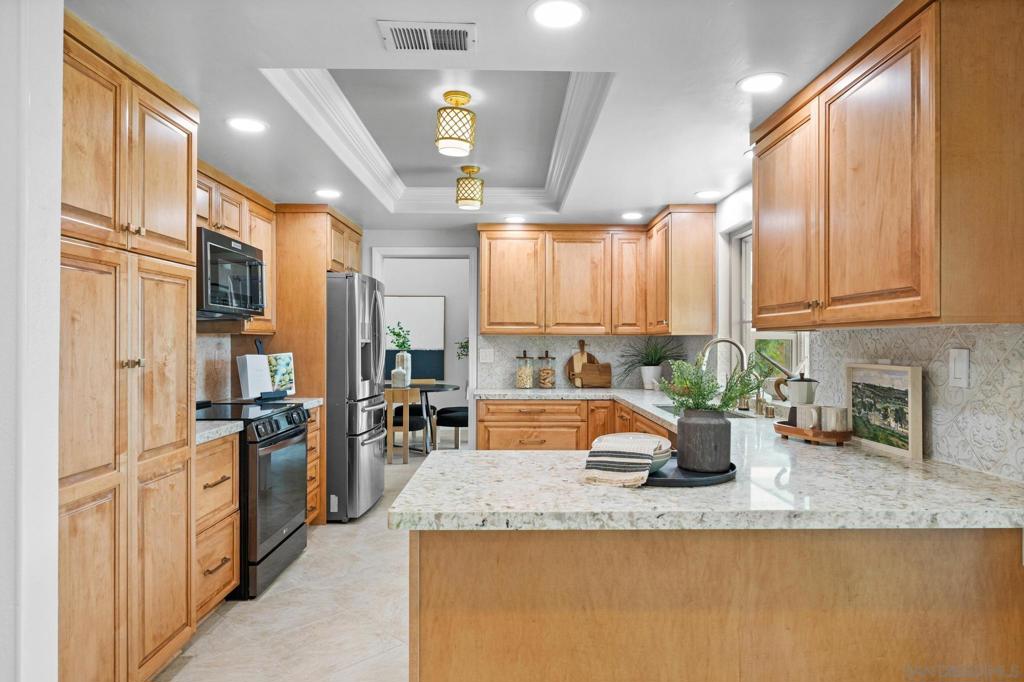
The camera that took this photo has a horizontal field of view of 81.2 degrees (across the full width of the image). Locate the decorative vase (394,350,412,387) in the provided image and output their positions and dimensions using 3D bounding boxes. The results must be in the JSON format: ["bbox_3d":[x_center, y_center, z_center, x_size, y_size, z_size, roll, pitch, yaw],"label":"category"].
[{"bbox_3d":[-1.345,0.346,7.430,0.200,0.445,0.200,0,0,0],"label":"decorative vase"}]

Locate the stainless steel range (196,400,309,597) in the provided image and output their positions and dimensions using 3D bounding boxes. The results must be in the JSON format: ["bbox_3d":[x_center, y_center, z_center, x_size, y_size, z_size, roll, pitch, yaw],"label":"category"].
[{"bbox_3d":[-1.650,0.873,3.450,0.740,0.923,0.760,0,0,0],"label":"stainless steel range"}]

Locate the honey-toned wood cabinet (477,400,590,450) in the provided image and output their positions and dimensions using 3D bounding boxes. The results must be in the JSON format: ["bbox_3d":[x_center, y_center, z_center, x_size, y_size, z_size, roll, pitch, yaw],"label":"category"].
[{"bbox_3d":[0.157,0.884,4.840,0.865,0.860,0.610,0,0,0],"label":"honey-toned wood cabinet"}]

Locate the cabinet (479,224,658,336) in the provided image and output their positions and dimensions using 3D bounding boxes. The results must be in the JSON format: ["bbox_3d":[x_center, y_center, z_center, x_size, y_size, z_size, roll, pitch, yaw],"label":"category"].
[{"bbox_3d":[0.455,-0.515,5.195,1.470,0.937,0.330,0,0,0],"label":"cabinet"}]

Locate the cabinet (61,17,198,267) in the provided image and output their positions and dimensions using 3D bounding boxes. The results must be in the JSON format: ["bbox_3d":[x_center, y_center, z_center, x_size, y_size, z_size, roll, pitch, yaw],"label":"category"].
[{"bbox_3d":[-1.646,-0.650,2.091,0.630,0.670,0.890,0,0,0],"label":"cabinet"}]

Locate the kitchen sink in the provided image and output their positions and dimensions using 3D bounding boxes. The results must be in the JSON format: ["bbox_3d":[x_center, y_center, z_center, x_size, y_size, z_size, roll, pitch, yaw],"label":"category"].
[{"bbox_3d":[1.090,0.509,3.486,0.410,0.210,0.670,0,0,0],"label":"kitchen sink"}]

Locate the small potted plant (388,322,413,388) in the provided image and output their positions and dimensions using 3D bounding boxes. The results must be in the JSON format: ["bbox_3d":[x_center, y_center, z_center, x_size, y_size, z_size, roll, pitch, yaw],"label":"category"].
[{"bbox_3d":[-1.371,0.170,7.292,0.300,0.780,0.260,0,0,0],"label":"small potted plant"}]

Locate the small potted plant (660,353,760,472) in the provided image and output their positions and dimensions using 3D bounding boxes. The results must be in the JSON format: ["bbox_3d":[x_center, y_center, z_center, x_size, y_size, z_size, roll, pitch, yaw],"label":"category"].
[{"bbox_3d":[0.626,0.215,1.888,0.310,0.360,0.280,0,0,0],"label":"small potted plant"}]

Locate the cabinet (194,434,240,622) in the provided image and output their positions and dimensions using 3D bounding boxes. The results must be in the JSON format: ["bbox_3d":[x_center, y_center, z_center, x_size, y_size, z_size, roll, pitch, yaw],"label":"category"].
[{"bbox_3d":[-1.709,0.897,2.835,0.642,0.866,0.450,0,0,0],"label":"cabinet"}]

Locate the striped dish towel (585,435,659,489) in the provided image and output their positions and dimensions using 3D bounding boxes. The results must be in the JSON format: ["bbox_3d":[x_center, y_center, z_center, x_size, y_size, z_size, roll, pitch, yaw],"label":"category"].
[{"bbox_3d":[0.323,0.352,1.772,0.200,0.105,0.250,0,0,14],"label":"striped dish towel"}]

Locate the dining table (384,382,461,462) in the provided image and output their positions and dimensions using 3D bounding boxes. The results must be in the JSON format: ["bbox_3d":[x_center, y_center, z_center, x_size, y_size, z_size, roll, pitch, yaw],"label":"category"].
[{"bbox_3d":[-1.231,0.940,7.242,1.200,0.750,1.200,0,0,0],"label":"dining table"}]

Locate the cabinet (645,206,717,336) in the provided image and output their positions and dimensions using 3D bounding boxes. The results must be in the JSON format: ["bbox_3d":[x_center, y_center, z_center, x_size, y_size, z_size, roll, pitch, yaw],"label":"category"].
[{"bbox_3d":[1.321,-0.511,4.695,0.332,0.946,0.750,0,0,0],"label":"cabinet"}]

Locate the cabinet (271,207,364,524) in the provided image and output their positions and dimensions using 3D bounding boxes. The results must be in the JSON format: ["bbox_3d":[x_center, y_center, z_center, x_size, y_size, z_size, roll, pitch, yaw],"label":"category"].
[{"bbox_3d":[-1.688,0.171,4.823,0.705,2.330,0.954,0,0,0],"label":"cabinet"}]

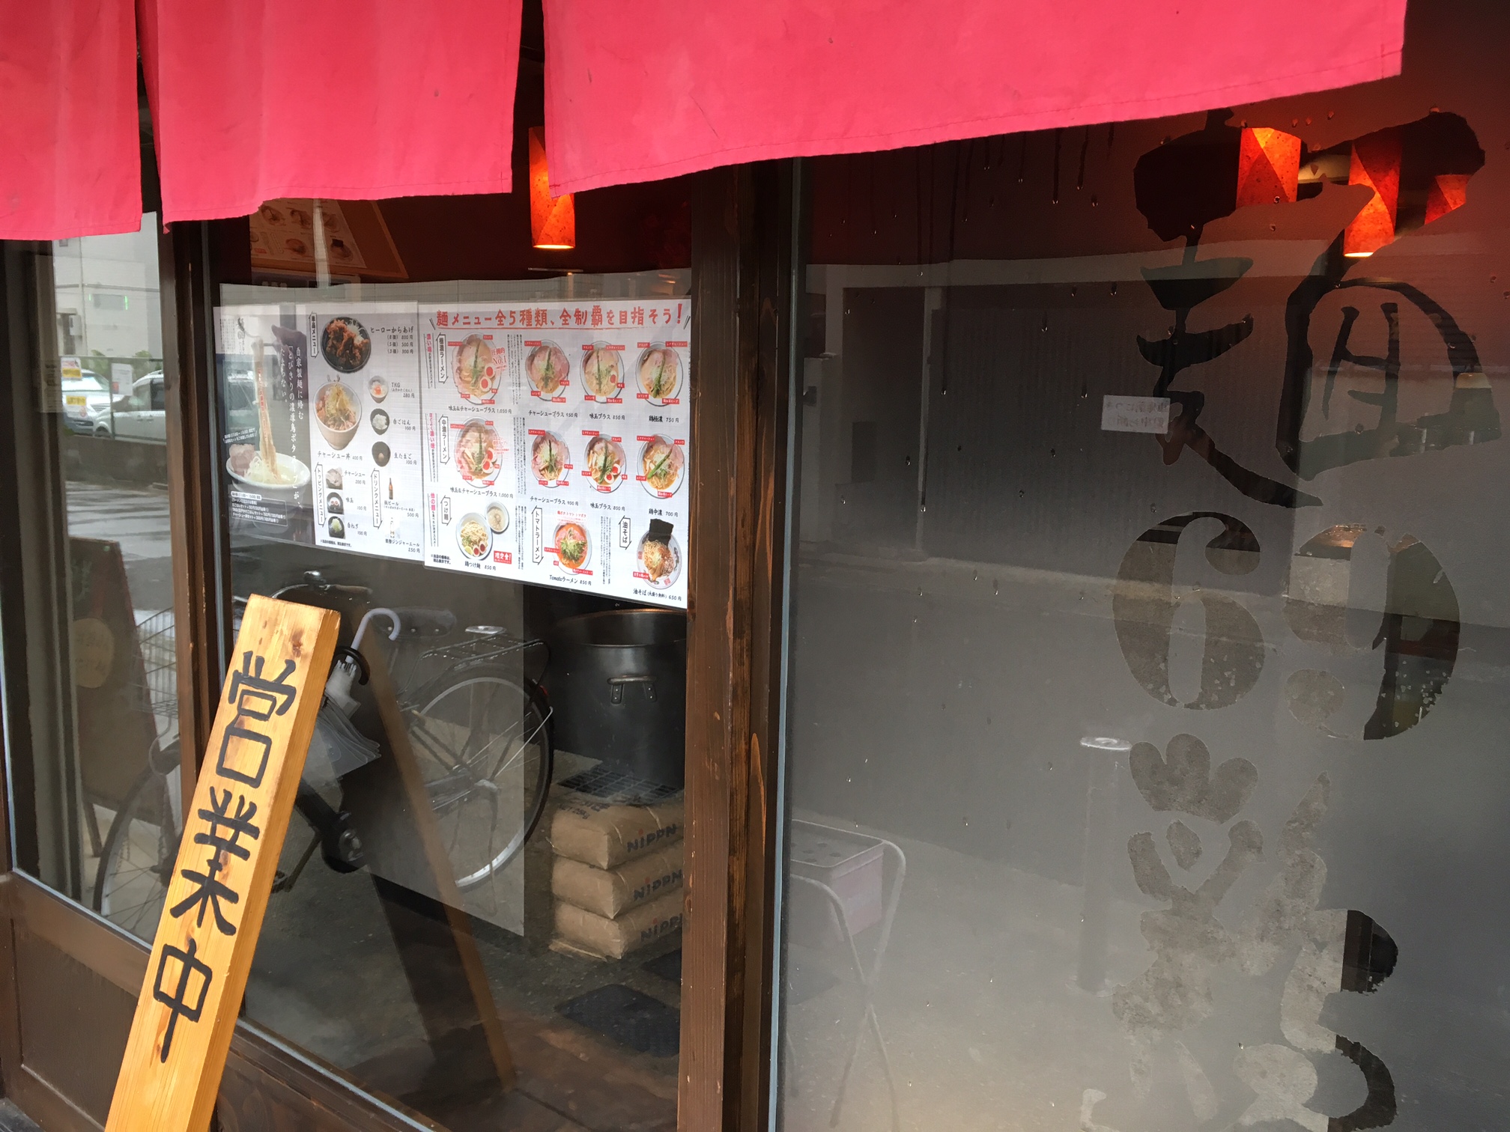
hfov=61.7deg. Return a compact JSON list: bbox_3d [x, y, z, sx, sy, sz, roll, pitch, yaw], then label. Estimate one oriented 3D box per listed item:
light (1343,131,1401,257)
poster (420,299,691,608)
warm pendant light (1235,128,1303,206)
[{"bbox_3d":[1.572,-0.954,3.211,0.114,0.330,0.114,8,10,37],"label":"light"},{"bbox_3d":[-0.219,-0.126,1.342,0.421,0.302,0.004,8,10,37],"label":"poster"},{"bbox_3d":[1.062,-0.876,2.600,0.114,0.330,0.114,8,10,37],"label":"warm pendant light"}]

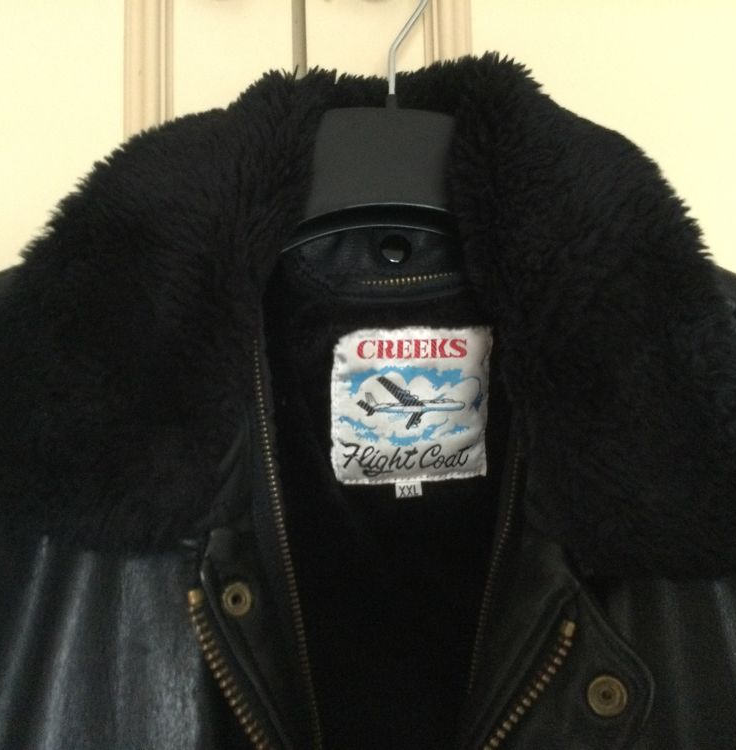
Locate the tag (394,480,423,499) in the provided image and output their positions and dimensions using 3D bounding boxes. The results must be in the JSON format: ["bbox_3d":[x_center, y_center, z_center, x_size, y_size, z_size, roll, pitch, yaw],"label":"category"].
[{"bbox_3d":[0.019,0.054,0.420,0.013,0.008,0.001,-4,5,-10],"label":"tag"}]

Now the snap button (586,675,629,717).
[{"bbox_3d":[0.094,0.125,0.350,0.016,0.016,0.004,0,-12,8],"label":"snap button"}]

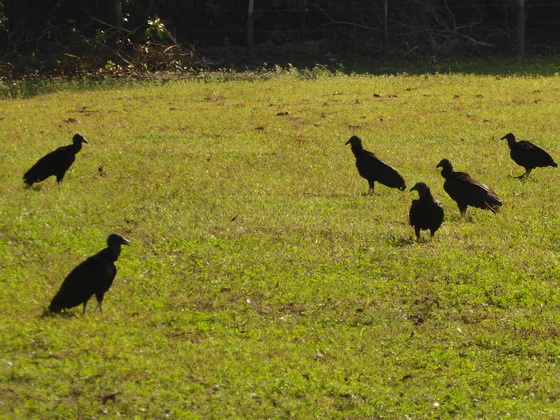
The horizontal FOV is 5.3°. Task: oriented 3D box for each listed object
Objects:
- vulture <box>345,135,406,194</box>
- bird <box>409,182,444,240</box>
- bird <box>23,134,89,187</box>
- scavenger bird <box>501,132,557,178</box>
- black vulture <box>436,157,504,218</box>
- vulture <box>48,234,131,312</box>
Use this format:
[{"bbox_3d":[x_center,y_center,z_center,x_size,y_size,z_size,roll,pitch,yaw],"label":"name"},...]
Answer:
[{"bbox_3d":[0.782,-0.372,49.400,0.510,0.490,0.220,0,3,3],"label":"vulture"},{"bbox_3d":[1.054,0.011,43.400,0.230,0.420,0.480,1,3,13],"label":"bird"},{"bbox_3d":[-1.905,-0.428,51.200,0.560,0.460,0.220,0,3,0],"label":"bird"},{"bbox_3d":[2.162,-0.474,52.500,0.490,0.410,0.220,0,3,0],"label":"scavenger bird"},{"bbox_3d":[1.450,-0.173,46.400,0.510,0.450,0.220,0,3,6],"label":"black vulture"},{"bbox_3d":[-1.137,0.385,36.000,0.470,0.475,0.220,1,3,12],"label":"vulture"}]

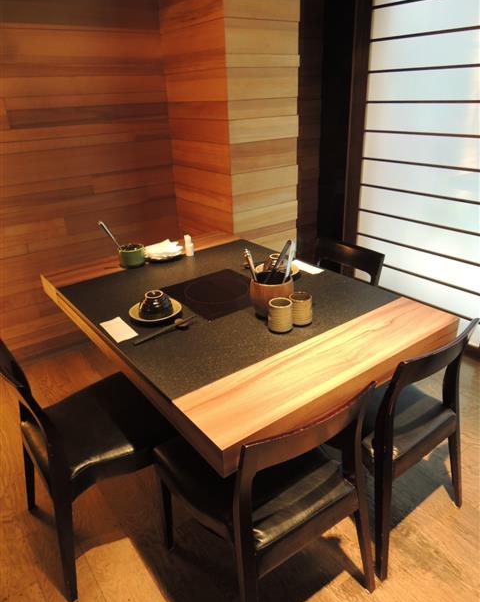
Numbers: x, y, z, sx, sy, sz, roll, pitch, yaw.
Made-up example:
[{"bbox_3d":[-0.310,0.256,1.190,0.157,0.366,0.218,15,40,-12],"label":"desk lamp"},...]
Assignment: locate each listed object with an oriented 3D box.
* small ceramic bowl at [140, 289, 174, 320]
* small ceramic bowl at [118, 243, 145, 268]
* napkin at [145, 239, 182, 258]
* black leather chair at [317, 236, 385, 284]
[{"bbox_3d":[-0.268,0.007,1.414,0.110,0.064,0.110,-2,25,1],"label":"small ceramic bowl"},{"bbox_3d":[-0.454,-0.194,1.883,0.104,0.074,0.104,-2,25,1],"label":"small ceramic bowl"},{"bbox_3d":[-0.343,-0.237,1.992,0.145,0.036,0.115,-19,30,-33],"label":"napkin"},{"bbox_3d":[0.335,0.149,2.005,0.510,0.755,0.445,-19,30,-33],"label":"black leather chair"}]

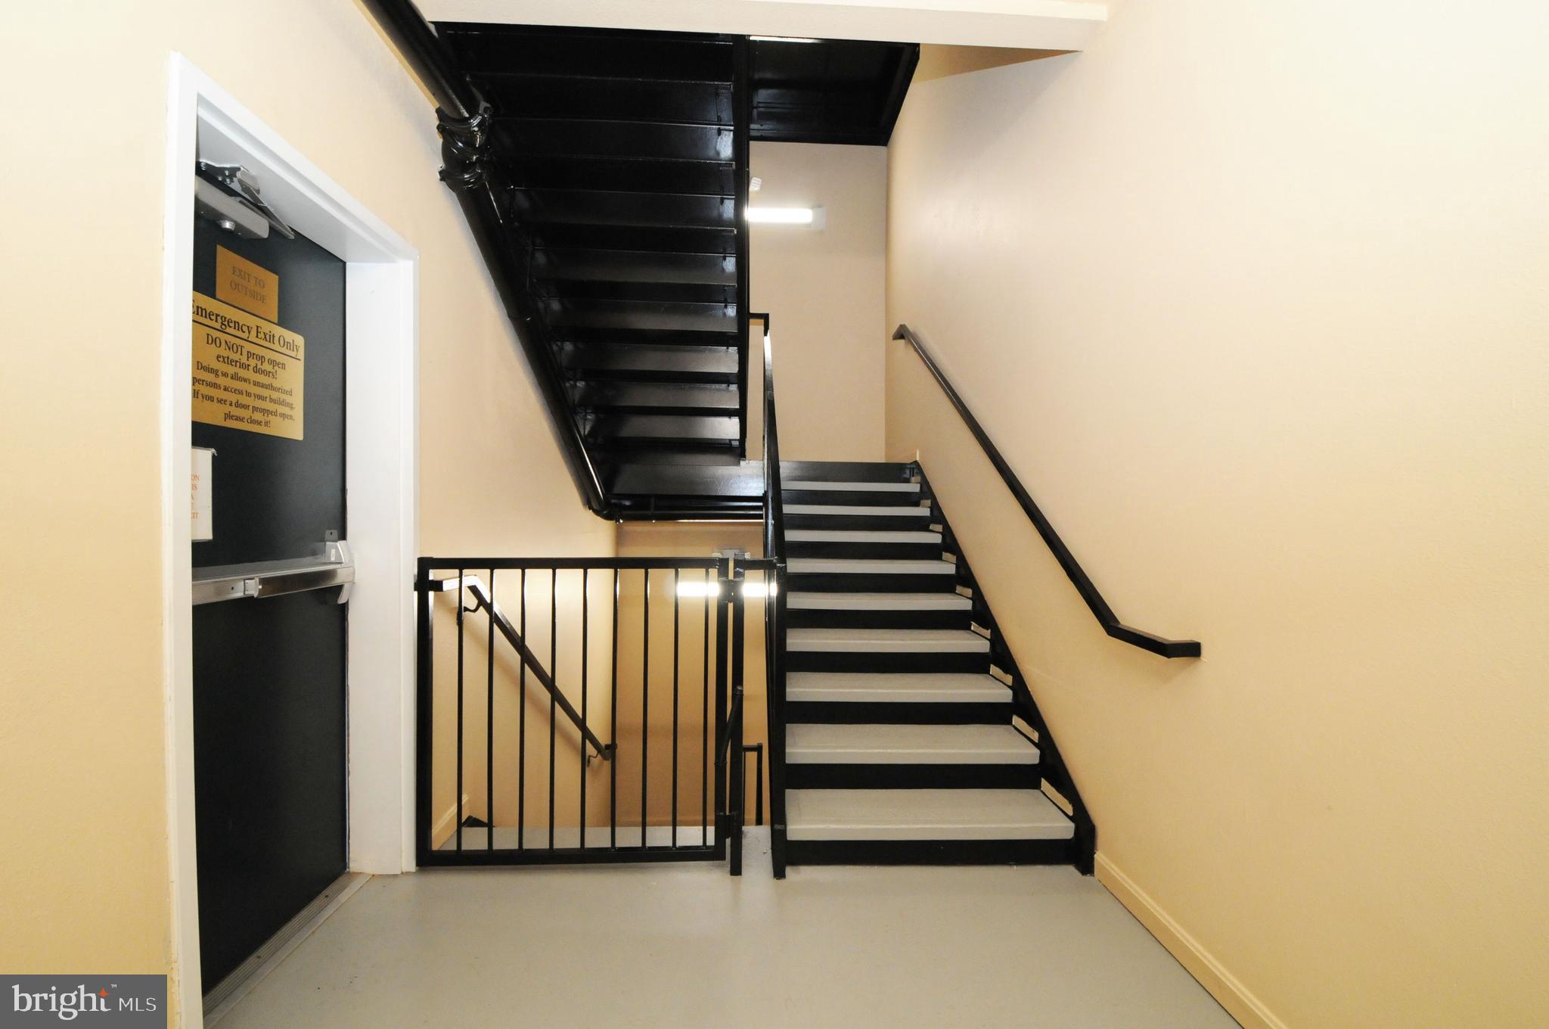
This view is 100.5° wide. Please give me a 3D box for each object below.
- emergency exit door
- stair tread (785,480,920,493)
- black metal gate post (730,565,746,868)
[{"bbox_3d":[-1.444,0.184,1.732,0.060,2.038,0.890,0,1,-4],"label":"emergency exit door"},{"bbox_3d":[0.496,-0.182,4.564,1.008,0.050,0.287,0,1,-2],"label":"stair tread"},{"bbox_3d":[-0.133,0.700,2.217,0.038,1.083,0.038,1,1,-2],"label":"black metal gate post"}]

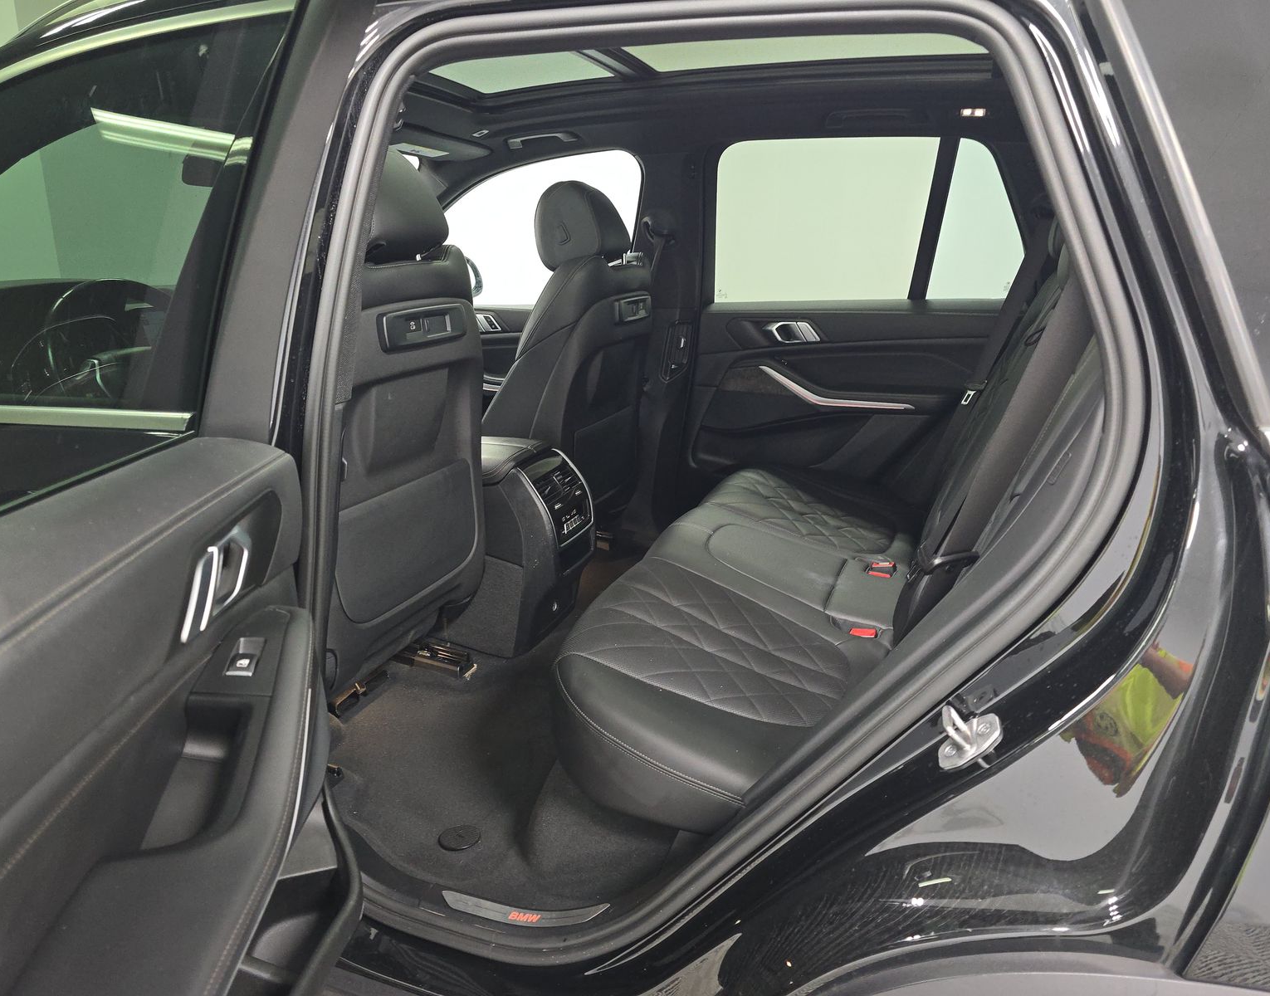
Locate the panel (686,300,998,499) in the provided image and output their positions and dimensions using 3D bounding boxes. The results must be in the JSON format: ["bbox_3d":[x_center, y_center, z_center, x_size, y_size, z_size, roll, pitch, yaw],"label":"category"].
[{"bbox_3d":[0.552,-0.263,2.319,0.870,0.510,0.140,4,15,17],"label":"panel"}]

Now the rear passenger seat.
[{"bbox_3d":[0.468,-0.117,1.572,0.815,0.800,1.420,4,15,17],"label":"rear passenger seat"}]

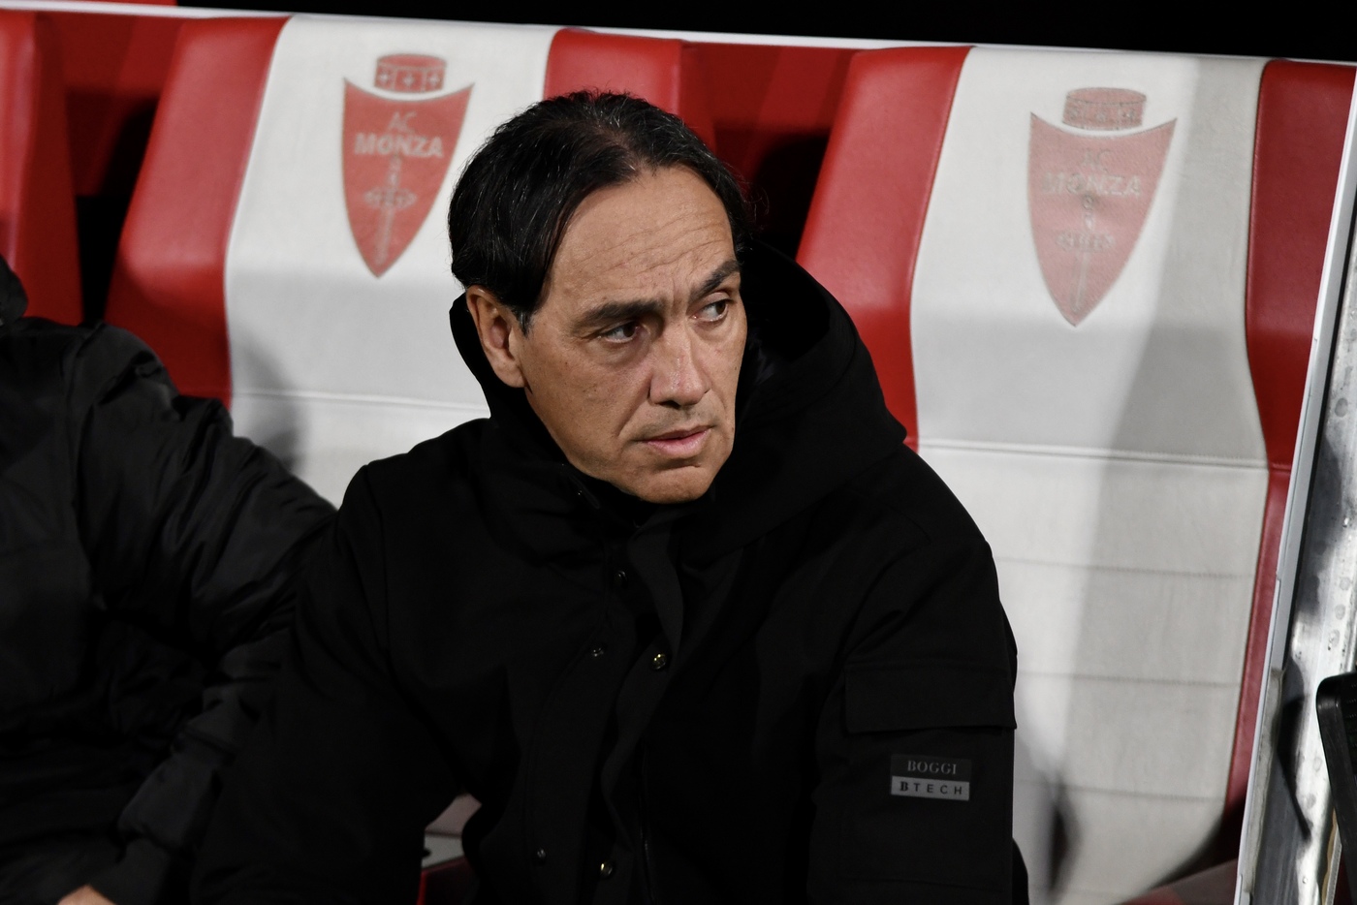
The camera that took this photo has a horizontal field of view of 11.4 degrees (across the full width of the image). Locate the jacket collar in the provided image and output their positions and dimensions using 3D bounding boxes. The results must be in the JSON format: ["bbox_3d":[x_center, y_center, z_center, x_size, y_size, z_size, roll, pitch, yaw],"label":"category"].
[{"bbox_3d":[-0.001,-0.032,4.470,0.280,0.200,0.280,3,11,15],"label":"jacket collar"}]

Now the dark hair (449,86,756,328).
[{"bbox_3d":[-0.054,-0.141,4.430,0.182,0.185,0.200,-8,15,-26],"label":"dark hair"}]

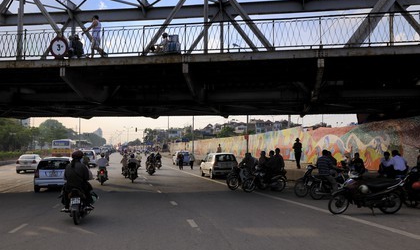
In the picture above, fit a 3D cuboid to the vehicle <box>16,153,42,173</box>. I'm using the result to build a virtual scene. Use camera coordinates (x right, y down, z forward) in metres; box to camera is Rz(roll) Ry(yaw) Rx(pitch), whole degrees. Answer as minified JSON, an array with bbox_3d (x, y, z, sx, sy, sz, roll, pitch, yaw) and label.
[{"bbox_3d":[-14.689,3.176,34.600,1.680,1.460,4.250,1,-4,-12],"label":"vehicle"}]

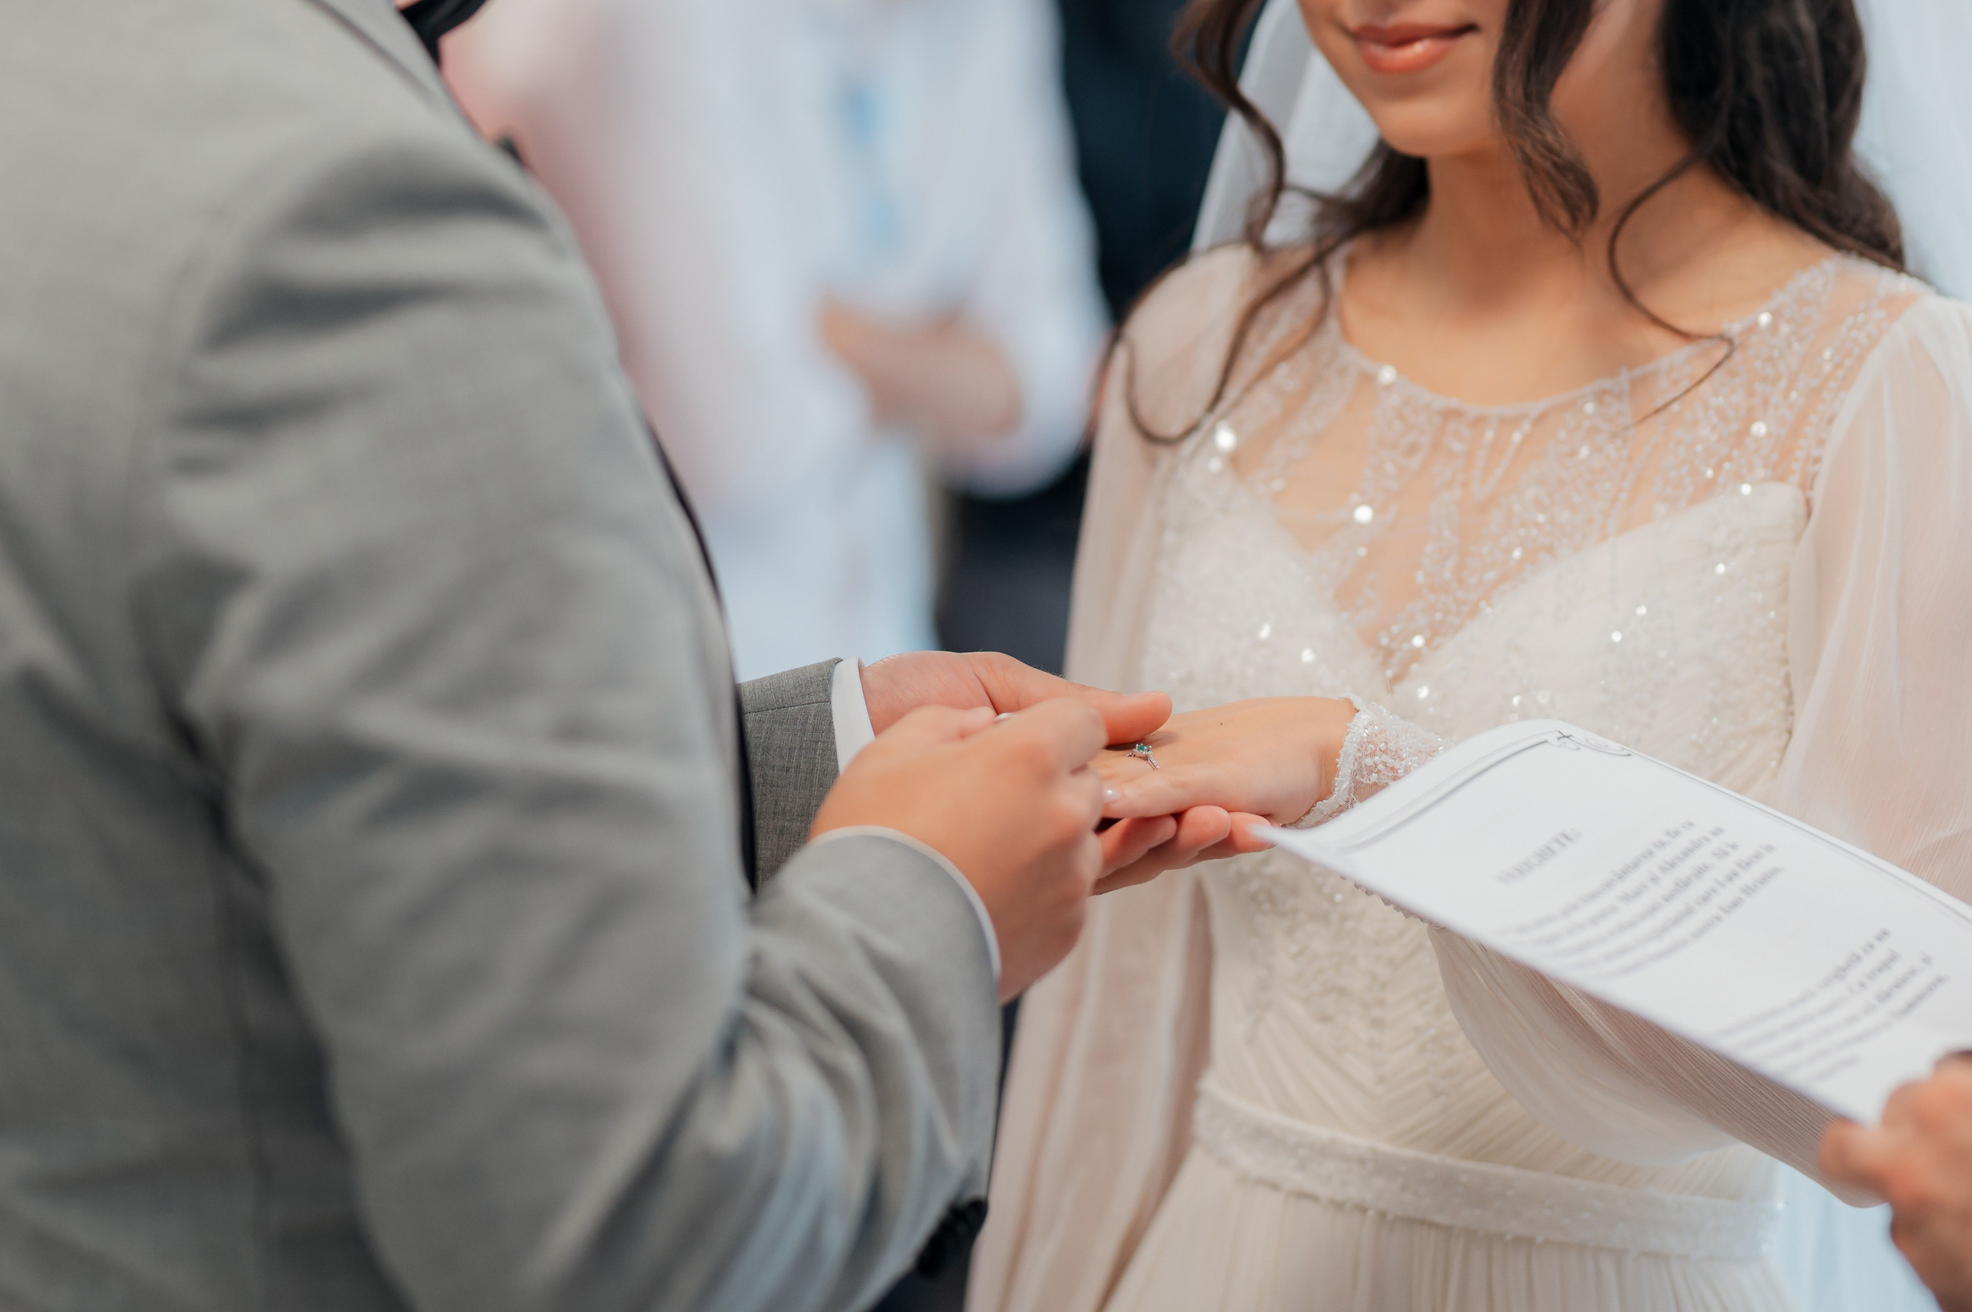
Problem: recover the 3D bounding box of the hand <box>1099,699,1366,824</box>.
[{"bbox_3d":[0.091,0.042,1.760,0.145,0.042,0.074,-8,13,-32],"label":"hand"}]

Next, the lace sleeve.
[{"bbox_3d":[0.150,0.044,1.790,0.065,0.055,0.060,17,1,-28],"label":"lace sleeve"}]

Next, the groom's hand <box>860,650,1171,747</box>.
[{"bbox_3d":[0.025,0.033,1.780,0.160,0.060,0.085,6,6,-25],"label":"groom's hand"}]

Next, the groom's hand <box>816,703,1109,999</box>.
[{"bbox_3d":[-0.004,0.067,1.690,0.110,0.095,0.080,-22,21,-34],"label":"groom's hand"}]

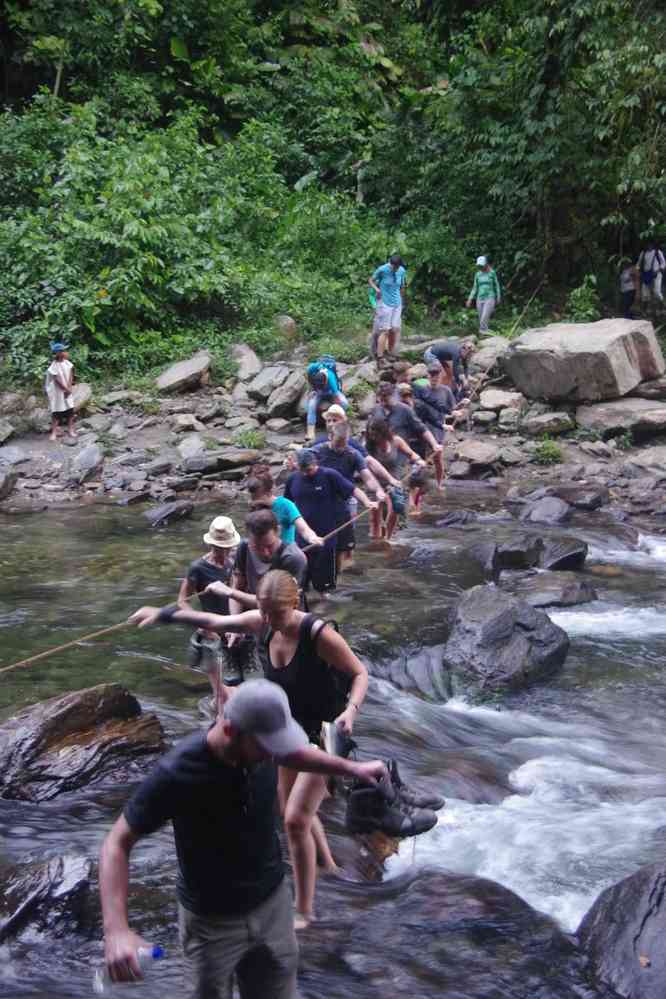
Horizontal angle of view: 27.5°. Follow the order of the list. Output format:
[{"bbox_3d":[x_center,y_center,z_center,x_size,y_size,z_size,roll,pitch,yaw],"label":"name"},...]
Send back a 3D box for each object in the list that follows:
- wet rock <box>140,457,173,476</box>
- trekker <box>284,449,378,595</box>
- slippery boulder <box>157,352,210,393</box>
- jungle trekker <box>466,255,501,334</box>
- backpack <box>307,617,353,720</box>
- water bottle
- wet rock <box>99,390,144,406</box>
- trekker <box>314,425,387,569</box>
[{"bbox_3d":[-2.272,-0.425,17.500,0.420,0.200,0.340,0,10,0],"label":"wet rock"},{"bbox_3d":[-0.013,0.332,12.200,0.820,1.580,0.500,-1,10,-9],"label":"trekker"},{"bbox_3d":[-2.386,-2.043,21.700,0.850,0.620,0.600,0,10,0],"label":"slippery boulder"},{"bbox_3d":[2.911,-3.956,26.300,0.600,1.580,0.420,3,10,17],"label":"jungle trekker"},{"bbox_3d":[-0.053,0.777,6.250,0.290,0.440,0.180,5,12,26],"label":"backpack"},{"bbox_3d":[-0.594,1.365,3.950,0.220,0.067,0.067,-28,0,-6],"label":"water bottle"},{"bbox_3d":[-3.236,-1.545,20.800,0.690,0.180,0.420,0,11,0],"label":"wet rock"},{"bbox_3d":[0.169,0.041,13.900,0.700,1.700,0.500,-2,11,-11],"label":"trekker"}]

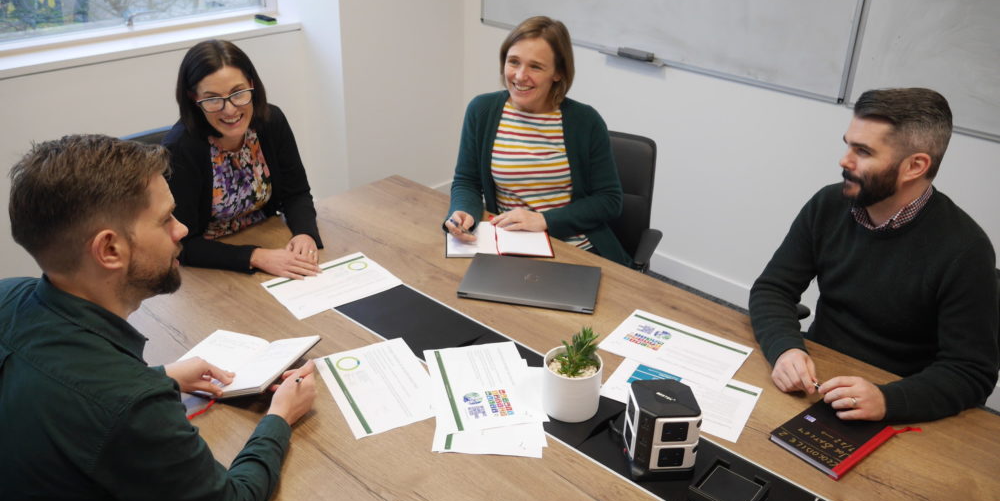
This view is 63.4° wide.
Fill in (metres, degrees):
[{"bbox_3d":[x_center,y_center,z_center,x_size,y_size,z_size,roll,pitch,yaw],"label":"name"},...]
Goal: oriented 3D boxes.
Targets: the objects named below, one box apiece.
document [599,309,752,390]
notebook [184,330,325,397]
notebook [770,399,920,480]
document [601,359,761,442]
[{"bbox_3d":[0.408,0.226,1.879,0.297,0.003,0.210,18,31,29],"label":"document"},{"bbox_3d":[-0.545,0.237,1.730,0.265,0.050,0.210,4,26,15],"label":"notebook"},{"bbox_3d":[0.663,0.365,1.606,0.215,0.015,0.148,-18,33,-34],"label":"notebook"},{"bbox_3d":[0.386,0.300,1.729,0.297,0.003,0.210,16,30,26],"label":"document"}]

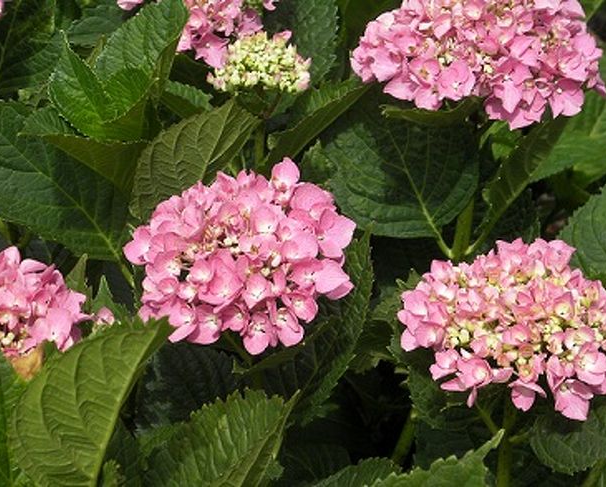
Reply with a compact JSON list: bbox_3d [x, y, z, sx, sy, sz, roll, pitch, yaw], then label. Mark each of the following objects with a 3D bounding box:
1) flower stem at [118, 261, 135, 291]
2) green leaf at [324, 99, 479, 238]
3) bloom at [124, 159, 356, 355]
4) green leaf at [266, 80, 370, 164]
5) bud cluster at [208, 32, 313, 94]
[{"bbox_3d":[-0.118,0.021,1.210,0.006,0.006,0.026,-30,81,5],"label":"flower stem"},{"bbox_3d":[0.068,-0.055,1.250,0.100,0.028,0.130,-27,55,0],"label":"green leaf"},{"bbox_3d":[-0.040,0.008,1.160,0.148,0.100,0.138,-2,49,2],"label":"bloom"},{"bbox_3d":[0.011,-0.084,1.250,0.060,0.035,0.115,29,53,35],"label":"green leaf"},{"bbox_3d":[-0.031,-0.130,1.290,0.072,0.040,0.064,0,42,0],"label":"bud cluster"}]

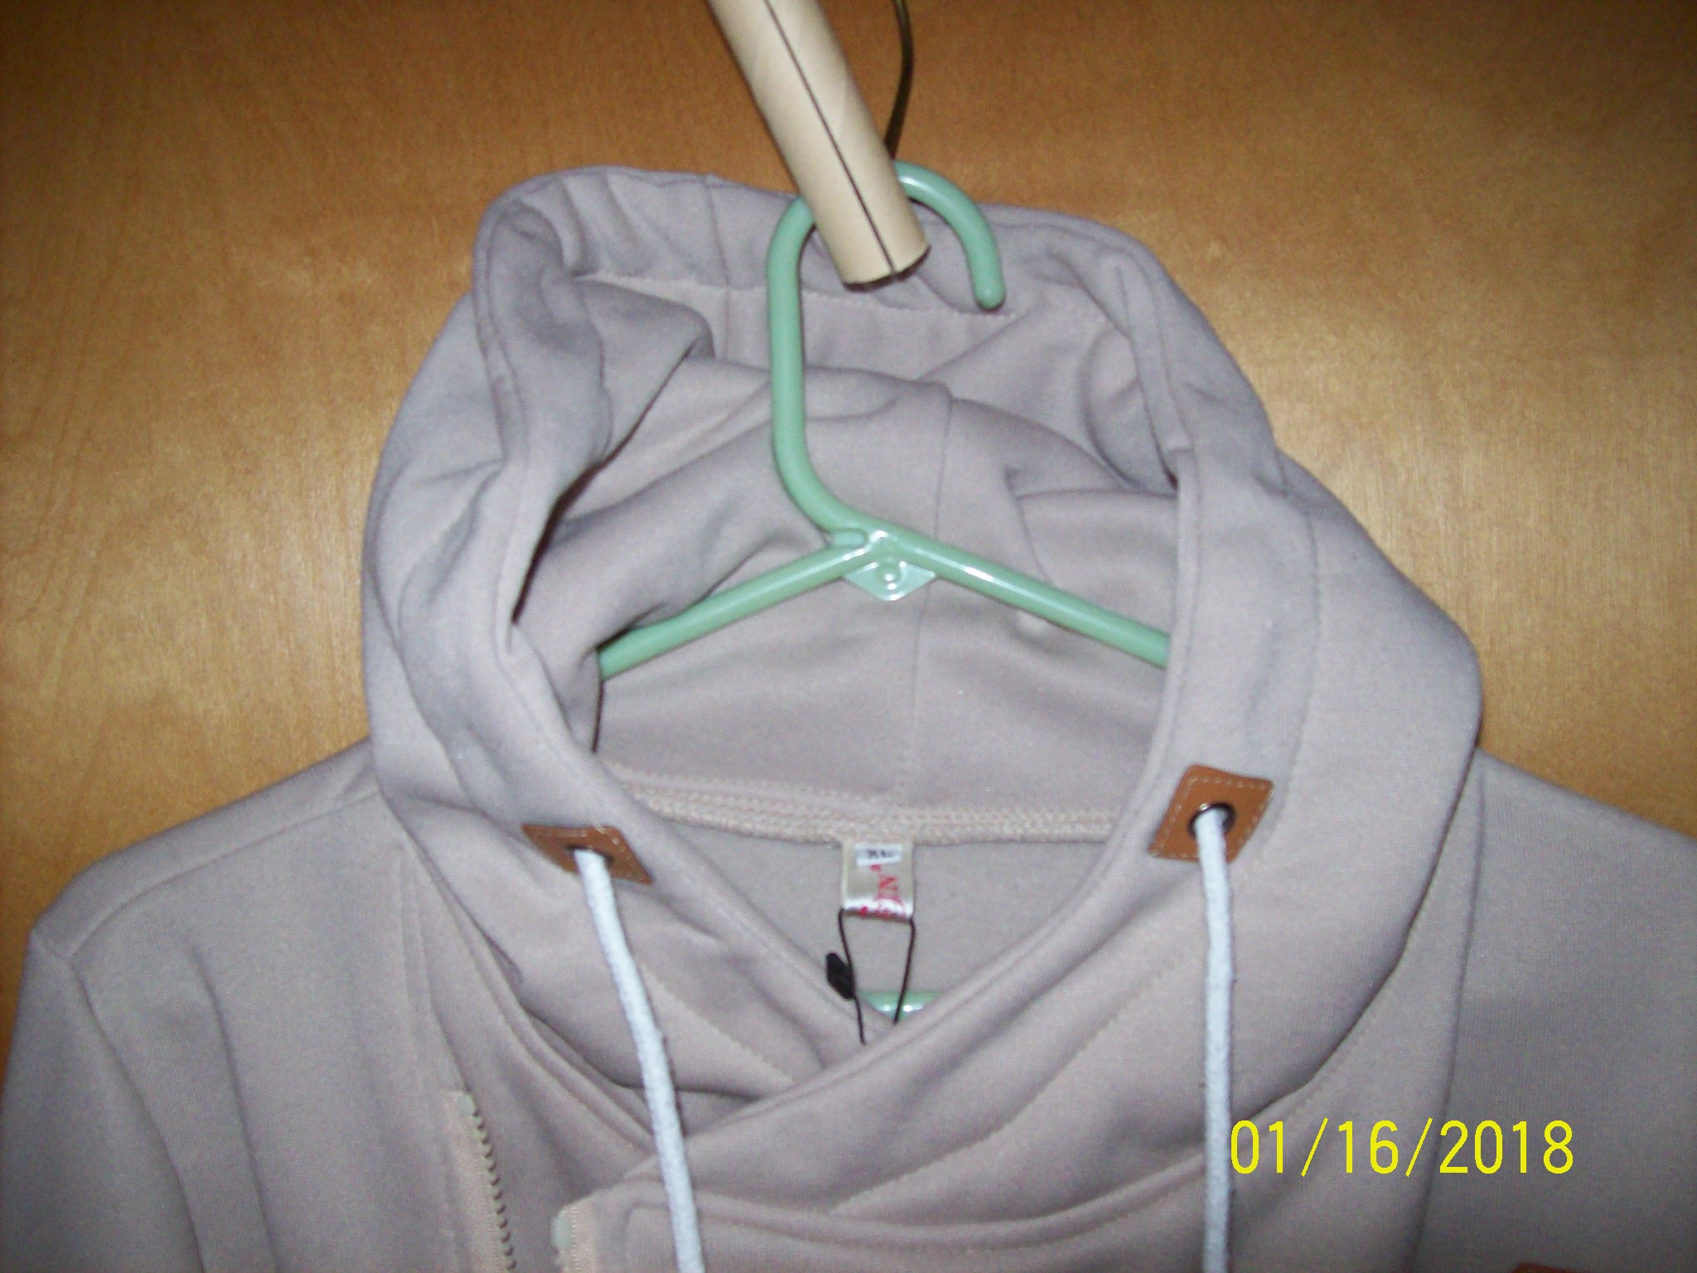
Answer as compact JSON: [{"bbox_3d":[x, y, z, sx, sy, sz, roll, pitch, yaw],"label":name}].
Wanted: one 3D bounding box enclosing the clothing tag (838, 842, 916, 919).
[{"bbox_3d":[0.008,0.068,0.495,0.021,0.023,0.003,-1,16,0],"label":"clothing tag"}]

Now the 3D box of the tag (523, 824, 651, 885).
[{"bbox_3d":[-0.067,0.056,0.455,0.026,0.026,0.003,-3,46,15],"label":"tag"}]

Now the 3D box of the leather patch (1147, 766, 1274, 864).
[{"bbox_3d":[0.094,0.046,0.455,0.026,0.027,0.003,13,22,-20],"label":"leather patch"}]

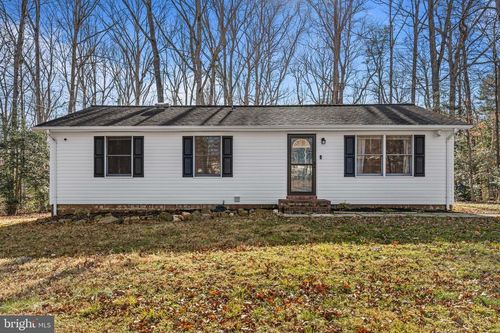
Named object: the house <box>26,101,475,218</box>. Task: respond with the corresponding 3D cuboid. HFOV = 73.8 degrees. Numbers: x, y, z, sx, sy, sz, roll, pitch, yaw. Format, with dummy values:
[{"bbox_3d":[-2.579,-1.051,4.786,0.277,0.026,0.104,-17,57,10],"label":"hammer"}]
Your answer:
[{"bbox_3d":[0.120,-0.570,14.650,14.200,4.280,7.750,0,0,1],"label":"house"}]

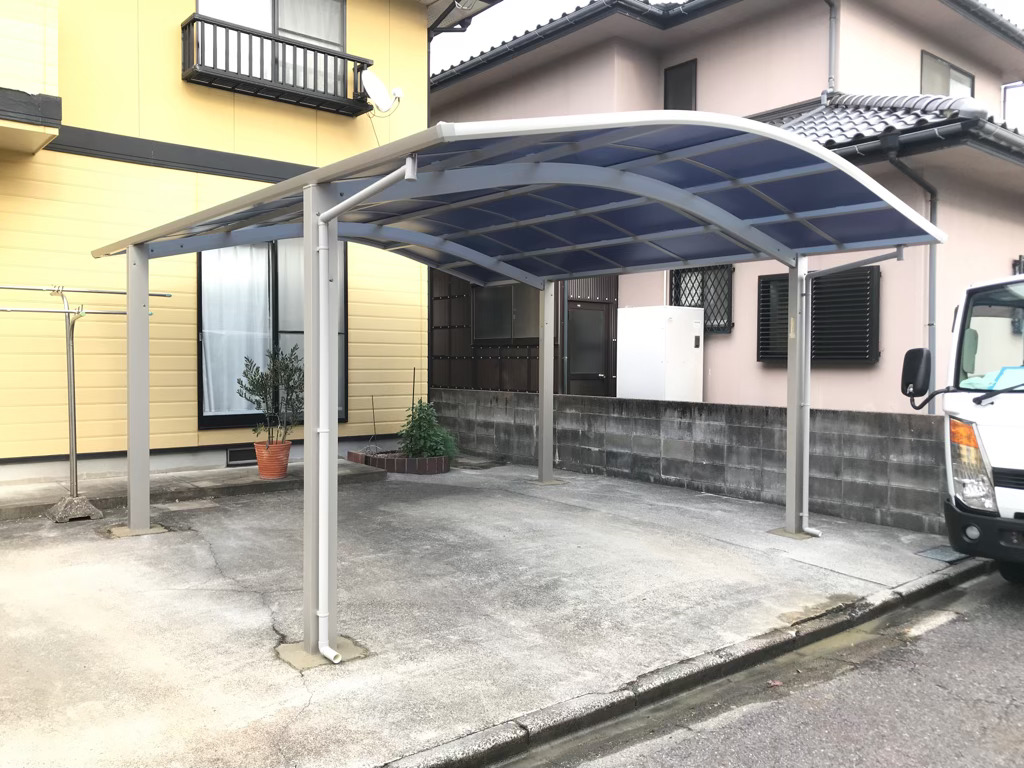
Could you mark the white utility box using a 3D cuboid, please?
[{"bbox_3d":[1.709,0.039,9.567,0.670,1.800,0.700,-1,2,-40],"label":"white utility box"}]

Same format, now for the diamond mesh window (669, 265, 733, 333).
[{"bbox_3d":[2.187,-0.964,9.542,0.110,0.783,0.884,-1,2,-39],"label":"diamond mesh window"}]

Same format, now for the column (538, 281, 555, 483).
[{"bbox_3d":[0.367,-0.022,8.851,0.132,2.150,0.083,-1,2,-39],"label":"column"}]

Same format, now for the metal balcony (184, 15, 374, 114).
[{"bbox_3d":[-2.432,-3.336,8.786,1.950,0.555,0.415,-1,2,-40],"label":"metal balcony"}]

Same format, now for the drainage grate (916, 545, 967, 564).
[{"bbox_3d":[3.111,1.226,5.930,0.420,0.030,0.280,-1,2,-39],"label":"drainage grate"}]

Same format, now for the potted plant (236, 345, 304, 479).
[{"bbox_3d":[-2.388,0.274,8.295,0.700,1.346,0.640,-1,2,-40],"label":"potted plant"}]

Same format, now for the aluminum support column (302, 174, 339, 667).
[{"bbox_3d":[-0.961,0.187,4.160,0.140,2.318,0.092,-1,2,-40],"label":"aluminum support column"}]

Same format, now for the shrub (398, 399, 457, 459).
[{"bbox_3d":[-1.015,0.498,9.802,0.680,0.700,0.620,0,2,-5],"label":"shrub"}]

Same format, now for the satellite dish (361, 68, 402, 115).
[{"bbox_3d":[-1.431,-3.248,9.199,0.400,0.500,0.440,1,2,25],"label":"satellite dish"}]

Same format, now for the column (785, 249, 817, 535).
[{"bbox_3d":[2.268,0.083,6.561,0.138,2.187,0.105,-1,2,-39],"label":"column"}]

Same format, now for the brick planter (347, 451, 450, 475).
[{"bbox_3d":[-1.232,0.919,9.729,0.900,0.190,1.030,-1,2,-39],"label":"brick planter"}]

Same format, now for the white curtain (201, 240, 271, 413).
[{"bbox_3d":[-2.937,-0.611,8.848,0.760,1.890,0.100,-1,2,-40],"label":"white curtain"}]

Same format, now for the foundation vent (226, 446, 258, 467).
[{"bbox_3d":[-2.839,0.786,8.888,0.450,0.195,0.080,-1,2,-40],"label":"foundation vent"}]

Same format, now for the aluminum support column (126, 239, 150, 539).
[{"bbox_3d":[-2.804,0.032,6.222,0.132,2.134,0.083,-1,2,-39],"label":"aluminum support column"}]

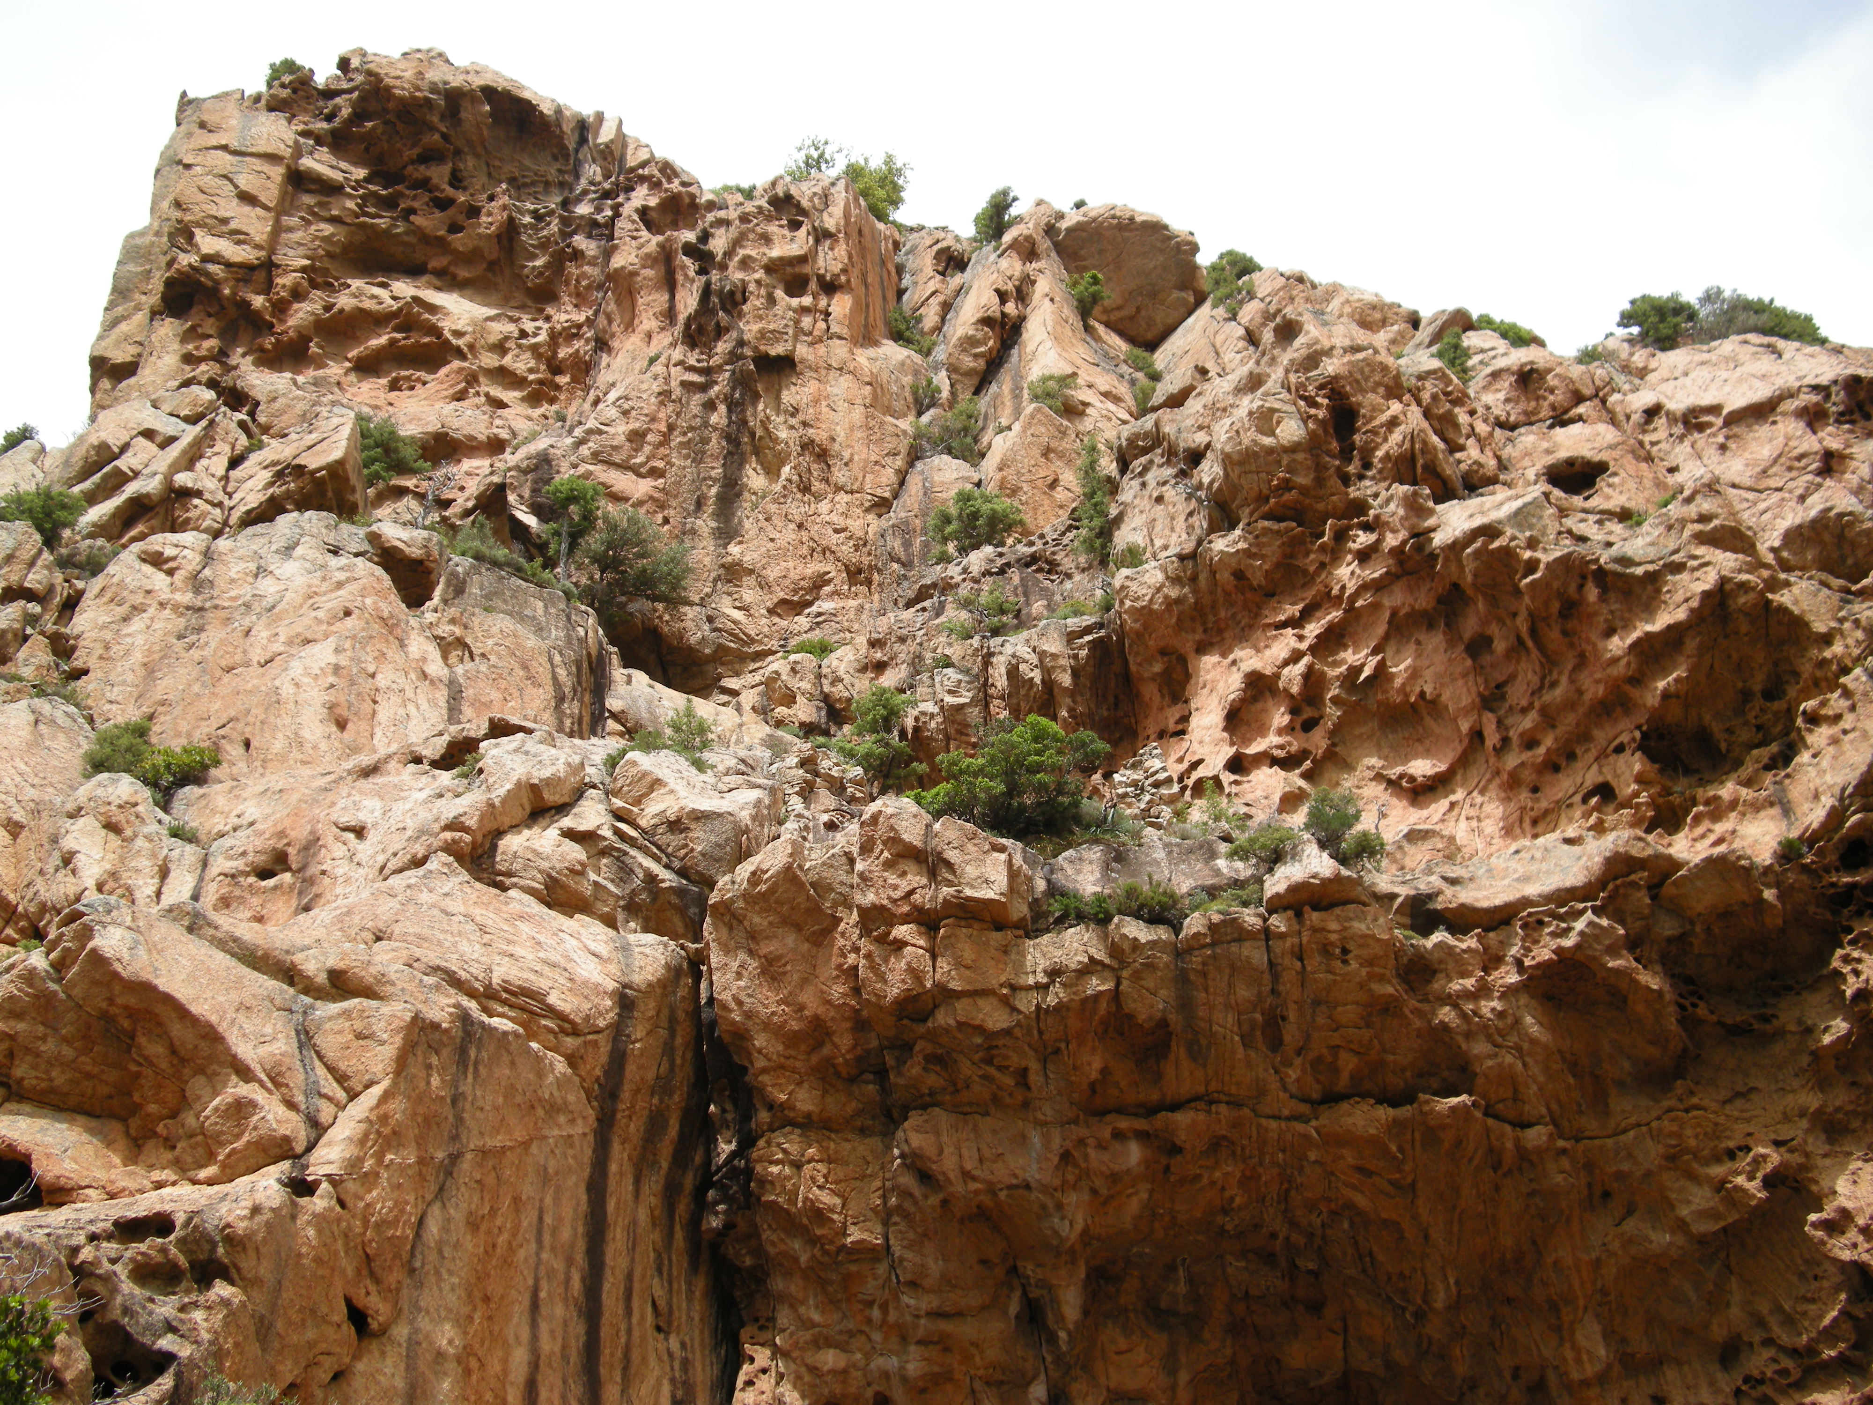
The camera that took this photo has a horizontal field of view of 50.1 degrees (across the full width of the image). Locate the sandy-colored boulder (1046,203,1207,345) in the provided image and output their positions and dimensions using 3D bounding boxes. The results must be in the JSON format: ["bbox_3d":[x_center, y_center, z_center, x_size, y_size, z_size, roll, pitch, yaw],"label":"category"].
[{"bbox_3d":[4.591,-10.386,48.500,3.760,2.950,3.190,0,-27,0],"label":"sandy-colored boulder"}]

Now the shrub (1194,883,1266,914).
[{"bbox_3d":[4.520,3.081,31.000,1.130,0.510,0.850,0,-27,0],"label":"shrub"}]

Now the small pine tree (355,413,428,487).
[{"bbox_3d":[-10.890,-5.043,40.000,1.460,1.310,1.320,0,-27,0],"label":"small pine tree"}]

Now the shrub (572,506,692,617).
[{"bbox_3d":[-6.537,-3.033,43.000,2.546,2.405,2.291,0,-22,0],"label":"shrub"}]

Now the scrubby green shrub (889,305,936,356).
[{"bbox_3d":[-0.561,-8.633,46.500,1.090,1.100,0.980,0,-27,0],"label":"scrubby green shrub"}]

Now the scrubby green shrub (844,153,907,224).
[{"bbox_3d":[-1.648,-14.090,55.000,1.809,2.121,1.628,0,-22,0],"label":"scrubby green shrub"}]

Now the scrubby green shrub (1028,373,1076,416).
[{"bbox_3d":[2.524,-6.786,44.000,1.090,0.780,0.930,0,-27,0],"label":"scrubby green shrub"}]

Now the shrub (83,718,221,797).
[{"bbox_3d":[-10.969,0.767,28.000,1.940,0.900,1.360,0,-27,0],"label":"shrub"}]

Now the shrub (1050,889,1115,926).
[{"bbox_3d":[2.229,3.165,30.500,1.000,0.560,0.750,0,-27,0],"label":"shrub"}]

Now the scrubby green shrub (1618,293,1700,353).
[{"bbox_3d":[19.438,-10.202,54.000,2.210,1.474,1.989,0,-22,0],"label":"scrubby green shrub"}]

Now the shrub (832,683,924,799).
[{"bbox_3d":[-1.111,0.746,38.500,1.801,2.266,1.621,0,-22,0],"label":"shrub"}]

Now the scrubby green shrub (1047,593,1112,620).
[{"bbox_3d":[2.637,-1.717,37.000,1.190,0.540,0.830,0,-27,0],"label":"scrubby green shrub"}]

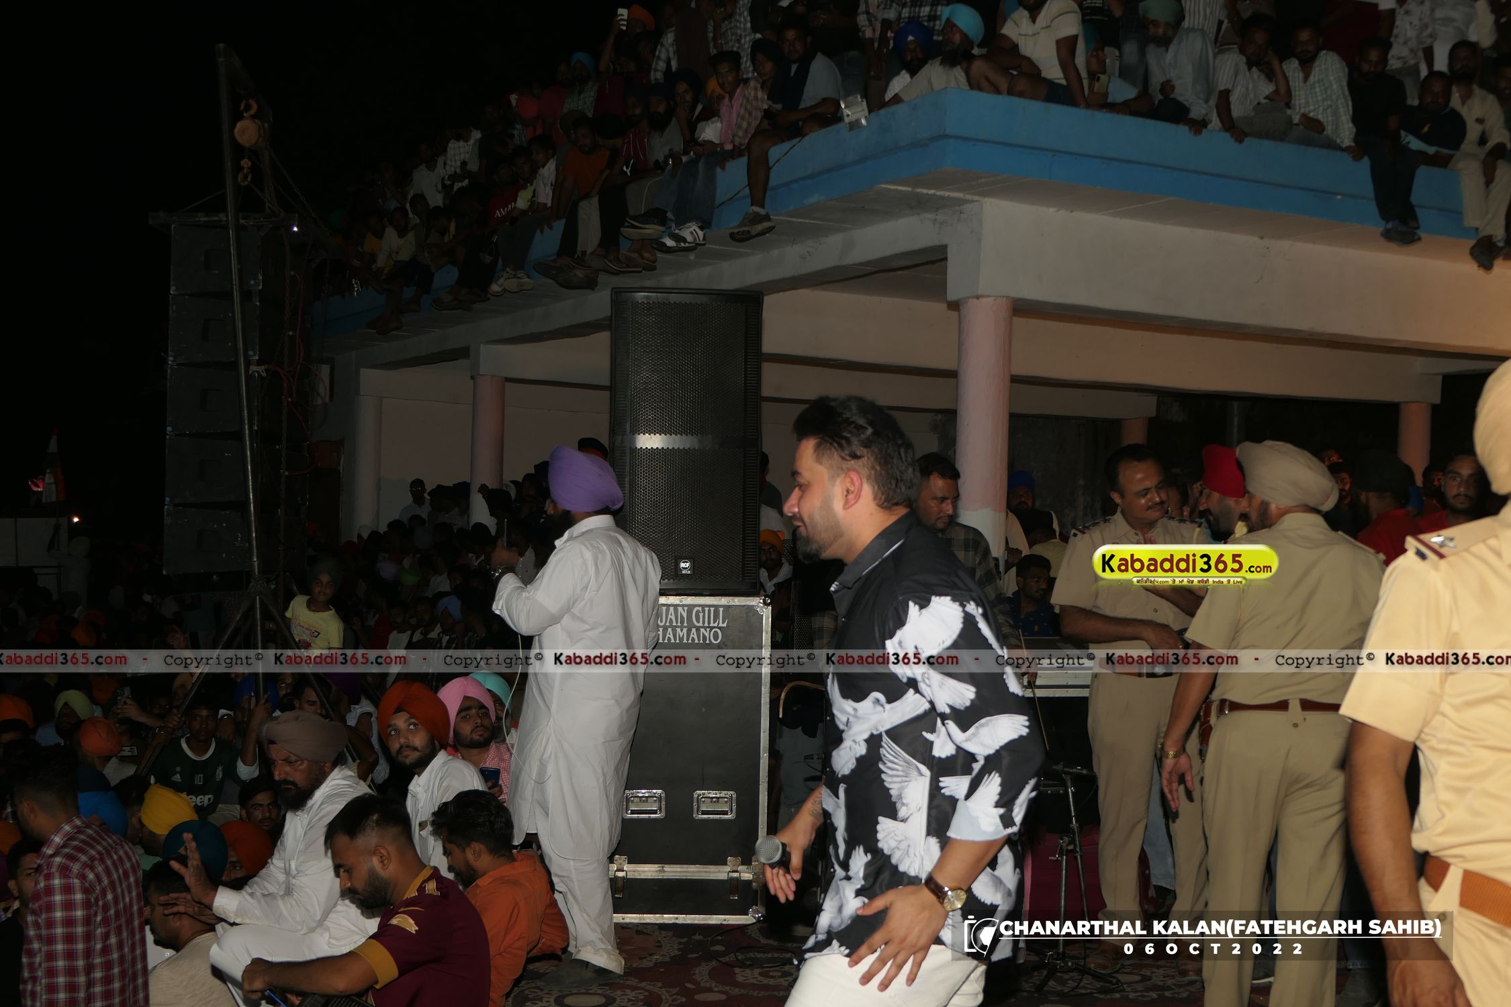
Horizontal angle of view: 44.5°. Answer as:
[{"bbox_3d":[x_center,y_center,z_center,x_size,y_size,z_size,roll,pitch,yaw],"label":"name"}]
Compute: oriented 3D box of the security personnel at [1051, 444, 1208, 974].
[{"bbox_3d":[1.266,0.684,6.220,0.530,1.760,0.380,2,0,-30],"label":"security personnel"}]

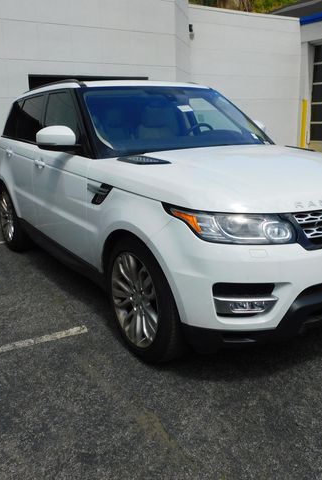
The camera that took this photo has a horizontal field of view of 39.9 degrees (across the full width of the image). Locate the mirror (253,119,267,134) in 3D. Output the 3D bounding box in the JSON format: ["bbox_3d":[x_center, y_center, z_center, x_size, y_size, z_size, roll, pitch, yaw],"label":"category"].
[{"bbox_3d":[0.895,-1.038,4.245,0.260,0.180,0.150,-10,17,-31],"label":"mirror"}]

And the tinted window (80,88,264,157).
[{"bbox_3d":[0.128,-0.971,3.533,1.500,0.130,0.780,-11,56,-31],"label":"tinted window"}]

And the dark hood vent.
[{"bbox_3d":[-0.107,-0.515,2.869,0.240,0.040,0.420,-11,22,-31],"label":"dark hood vent"}]

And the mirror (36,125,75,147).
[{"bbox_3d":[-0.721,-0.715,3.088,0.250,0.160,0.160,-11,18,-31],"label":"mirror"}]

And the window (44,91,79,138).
[{"bbox_3d":[-0.749,-0.916,3.435,0.070,0.430,0.820,10,6,-34],"label":"window"}]

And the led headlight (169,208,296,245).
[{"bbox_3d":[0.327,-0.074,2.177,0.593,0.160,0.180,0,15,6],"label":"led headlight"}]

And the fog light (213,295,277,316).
[{"bbox_3d":[0.409,0.317,2.198,0.300,0.090,0.090,-4,15,-8],"label":"fog light"}]

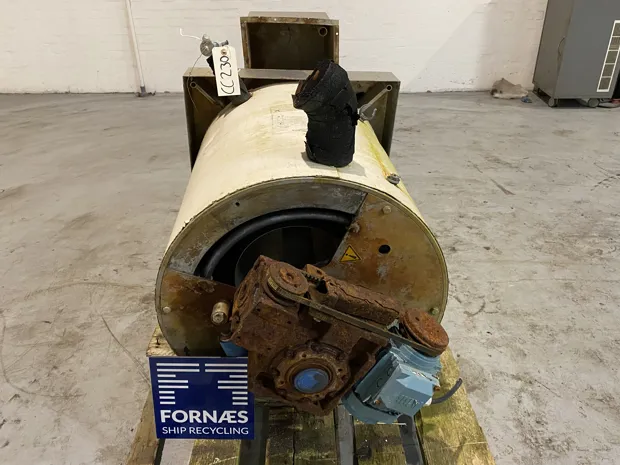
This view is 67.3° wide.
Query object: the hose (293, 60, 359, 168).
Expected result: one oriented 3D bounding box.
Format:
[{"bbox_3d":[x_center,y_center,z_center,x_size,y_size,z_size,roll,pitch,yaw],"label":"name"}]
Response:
[{"bbox_3d":[0.029,-0.209,0.843,0.120,0.188,0.094,0,27,0],"label":"hose"}]

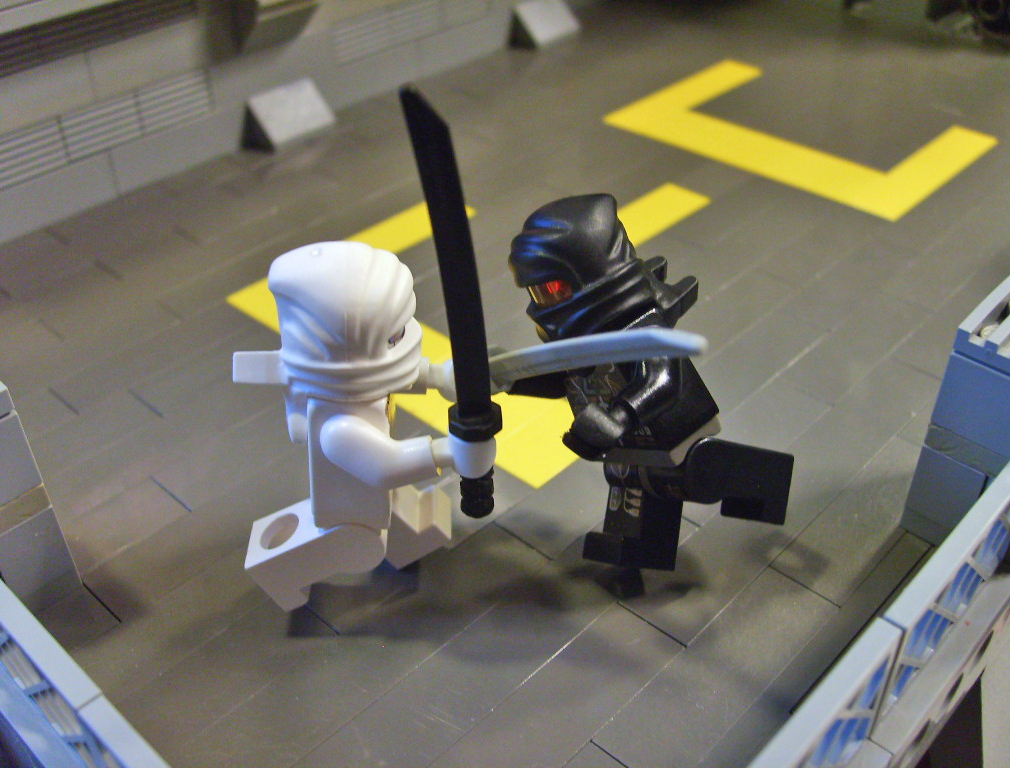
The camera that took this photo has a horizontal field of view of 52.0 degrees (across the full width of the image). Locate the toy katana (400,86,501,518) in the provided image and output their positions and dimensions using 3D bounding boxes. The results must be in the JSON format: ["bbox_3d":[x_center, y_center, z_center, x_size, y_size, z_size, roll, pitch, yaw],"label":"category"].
[{"bbox_3d":[-0.004,-0.005,0.091,0.005,0.042,0.005,-9,30,-2],"label":"toy katana"}]

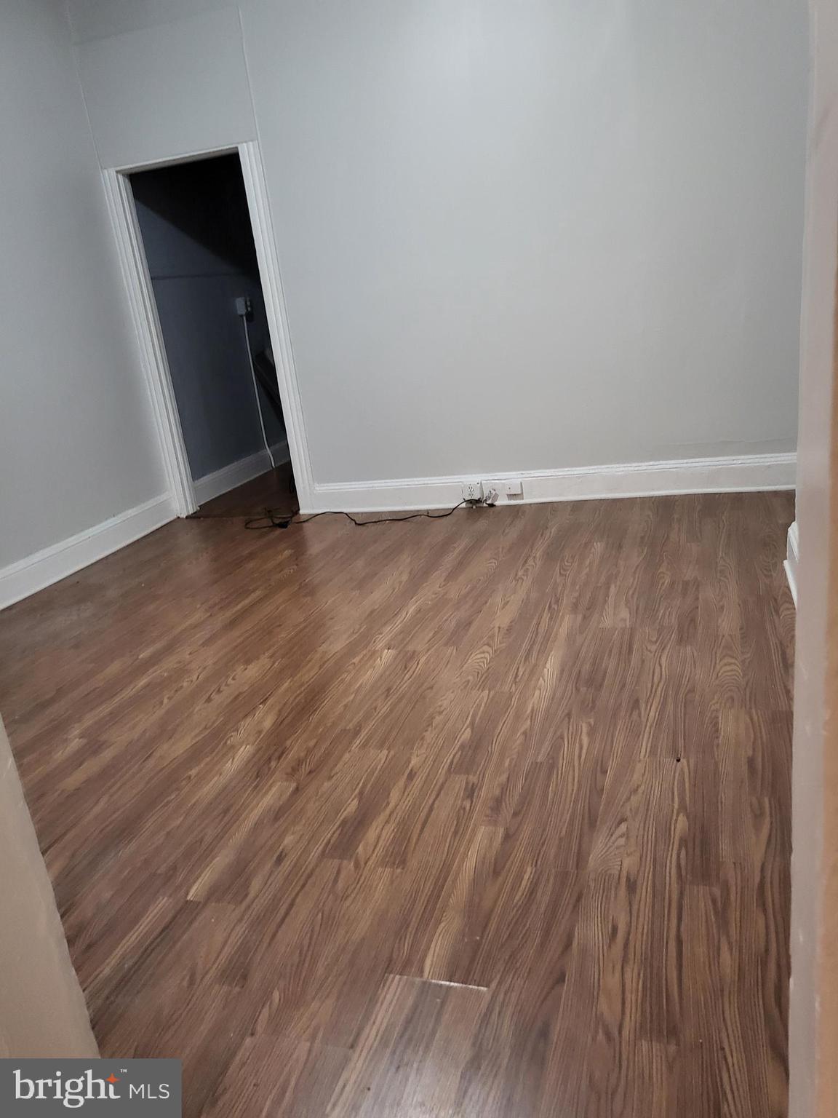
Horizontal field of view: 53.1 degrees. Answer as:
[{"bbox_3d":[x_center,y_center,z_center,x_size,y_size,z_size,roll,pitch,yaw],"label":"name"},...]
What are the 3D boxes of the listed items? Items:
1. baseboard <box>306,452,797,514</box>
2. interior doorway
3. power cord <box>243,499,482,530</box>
[{"bbox_3d":[0.668,-0.406,4.651,2.731,0.188,0.033,-2,18,18],"label":"baseboard"},{"bbox_3d":[-1.216,-1.261,5.011,0.790,2.056,0.160,-2,18,18],"label":"interior doorway"},{"bbox_3d":[-0.344,-0.277,4.891,1.398,0.050,0.450,-2,18,18],"label":"power cord"}]

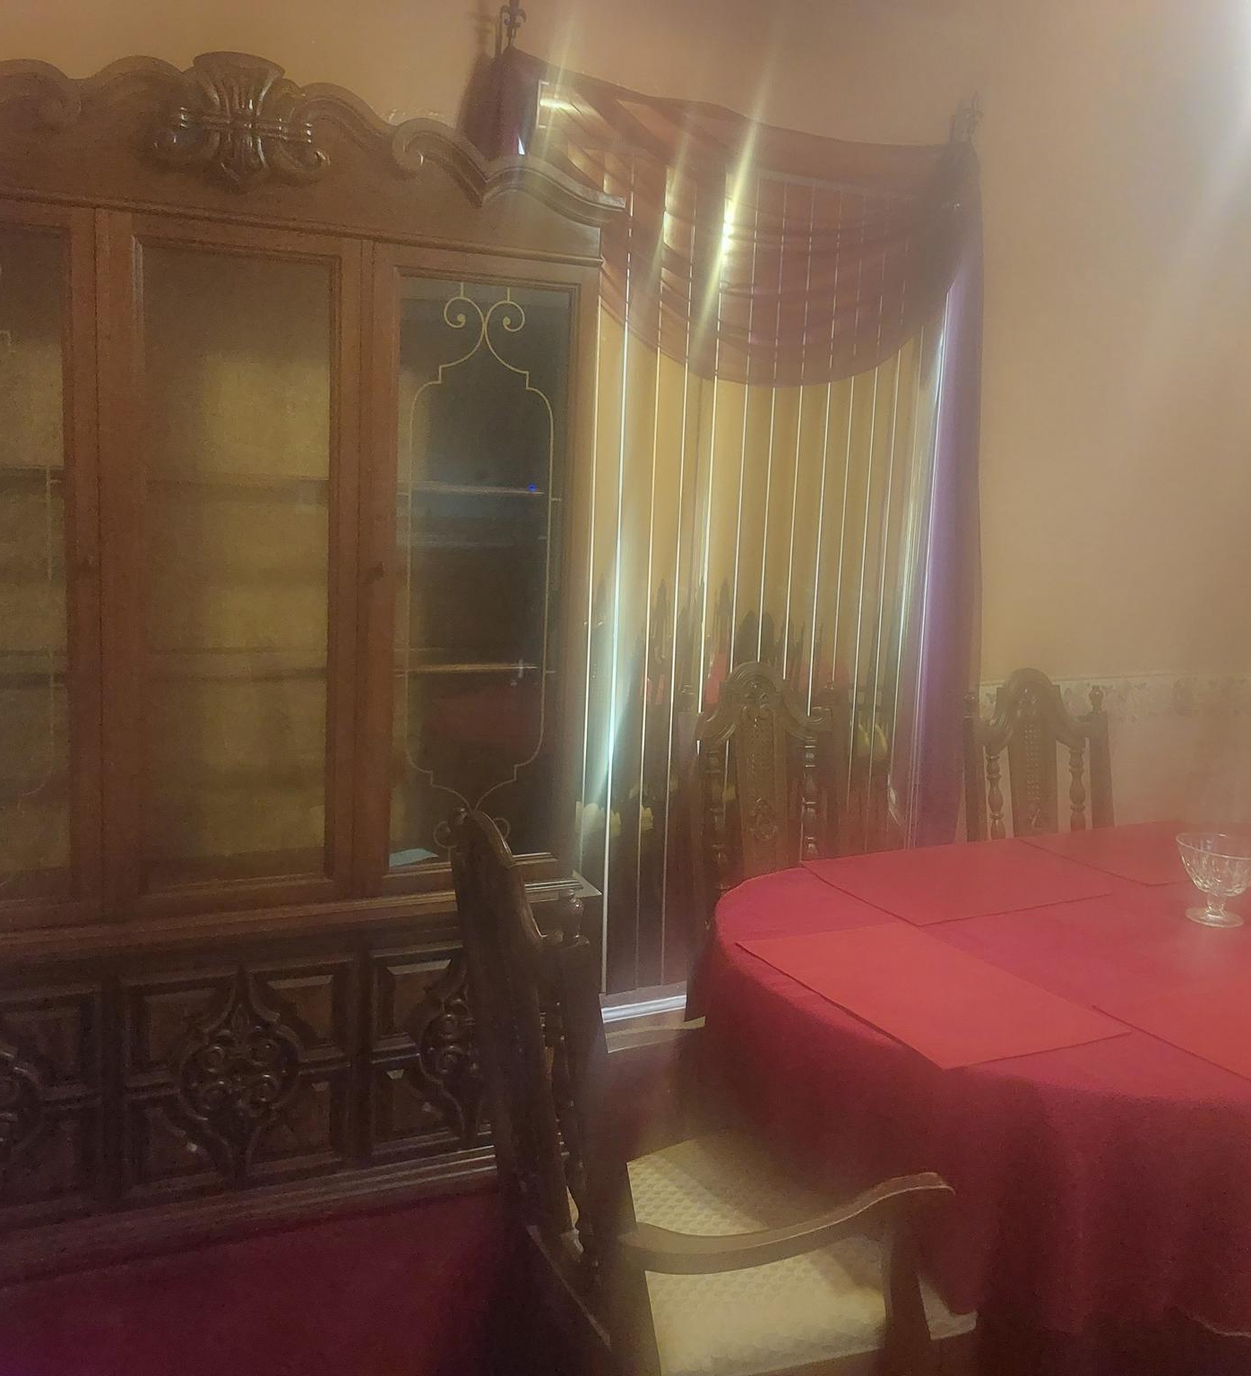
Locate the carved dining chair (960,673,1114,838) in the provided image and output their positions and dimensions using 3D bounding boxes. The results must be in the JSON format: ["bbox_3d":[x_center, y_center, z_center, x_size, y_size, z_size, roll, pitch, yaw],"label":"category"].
[{"bbox_3d":[1.088,0.518,2.980,0.490,1.070,0.570,-1,9,-24],"label":"carved dining chair"}]

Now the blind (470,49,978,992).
[{"bbox_3d":[0.314,-0.318,3.288,1.310,2.240,0.120,-1,9,-24],"label":"blind"}]

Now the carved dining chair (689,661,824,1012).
[{"bbox_3d":[0.412,0.507,2.875,0.490,1.070,0.570,-1,9,-24],"label":"carved dining chair"}]

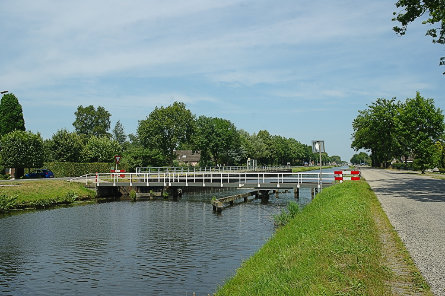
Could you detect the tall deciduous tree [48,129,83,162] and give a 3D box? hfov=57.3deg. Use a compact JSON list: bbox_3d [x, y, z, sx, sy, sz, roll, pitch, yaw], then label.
[{"bbox_3d":[-24.570,0.780,64.000,5.650,7.370,5.650,0,-2,0],"label":"tall deciduous tree"}]

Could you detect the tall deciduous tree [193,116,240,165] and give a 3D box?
[{"bbox_3d":[-1.690,-1.140,115.000,13.260,15.210,13.260,0,-2,0],"label":"tall deciduous tree"}]

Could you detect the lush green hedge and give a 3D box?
[{"bbox_3d":[-20.800,3.400,65.000,1.600,2.150,21.300,-1,-2,19],"label":"lush green hedge"}]

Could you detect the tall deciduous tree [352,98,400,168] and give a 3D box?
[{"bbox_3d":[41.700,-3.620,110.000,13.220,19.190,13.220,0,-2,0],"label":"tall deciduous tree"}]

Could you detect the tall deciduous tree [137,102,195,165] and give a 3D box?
[{"bbox_3d":[-13.030,-2.360,94.000,13.150,16.020,13.150,0,-2,0],"label":"tall deciduous tree"}]

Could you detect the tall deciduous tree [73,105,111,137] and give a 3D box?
[{"bbox_3d":[-30.530,-2.140,95.000,8.860,15.750,8.860,0,-2,0],"label":"tall deciduous tree"}]

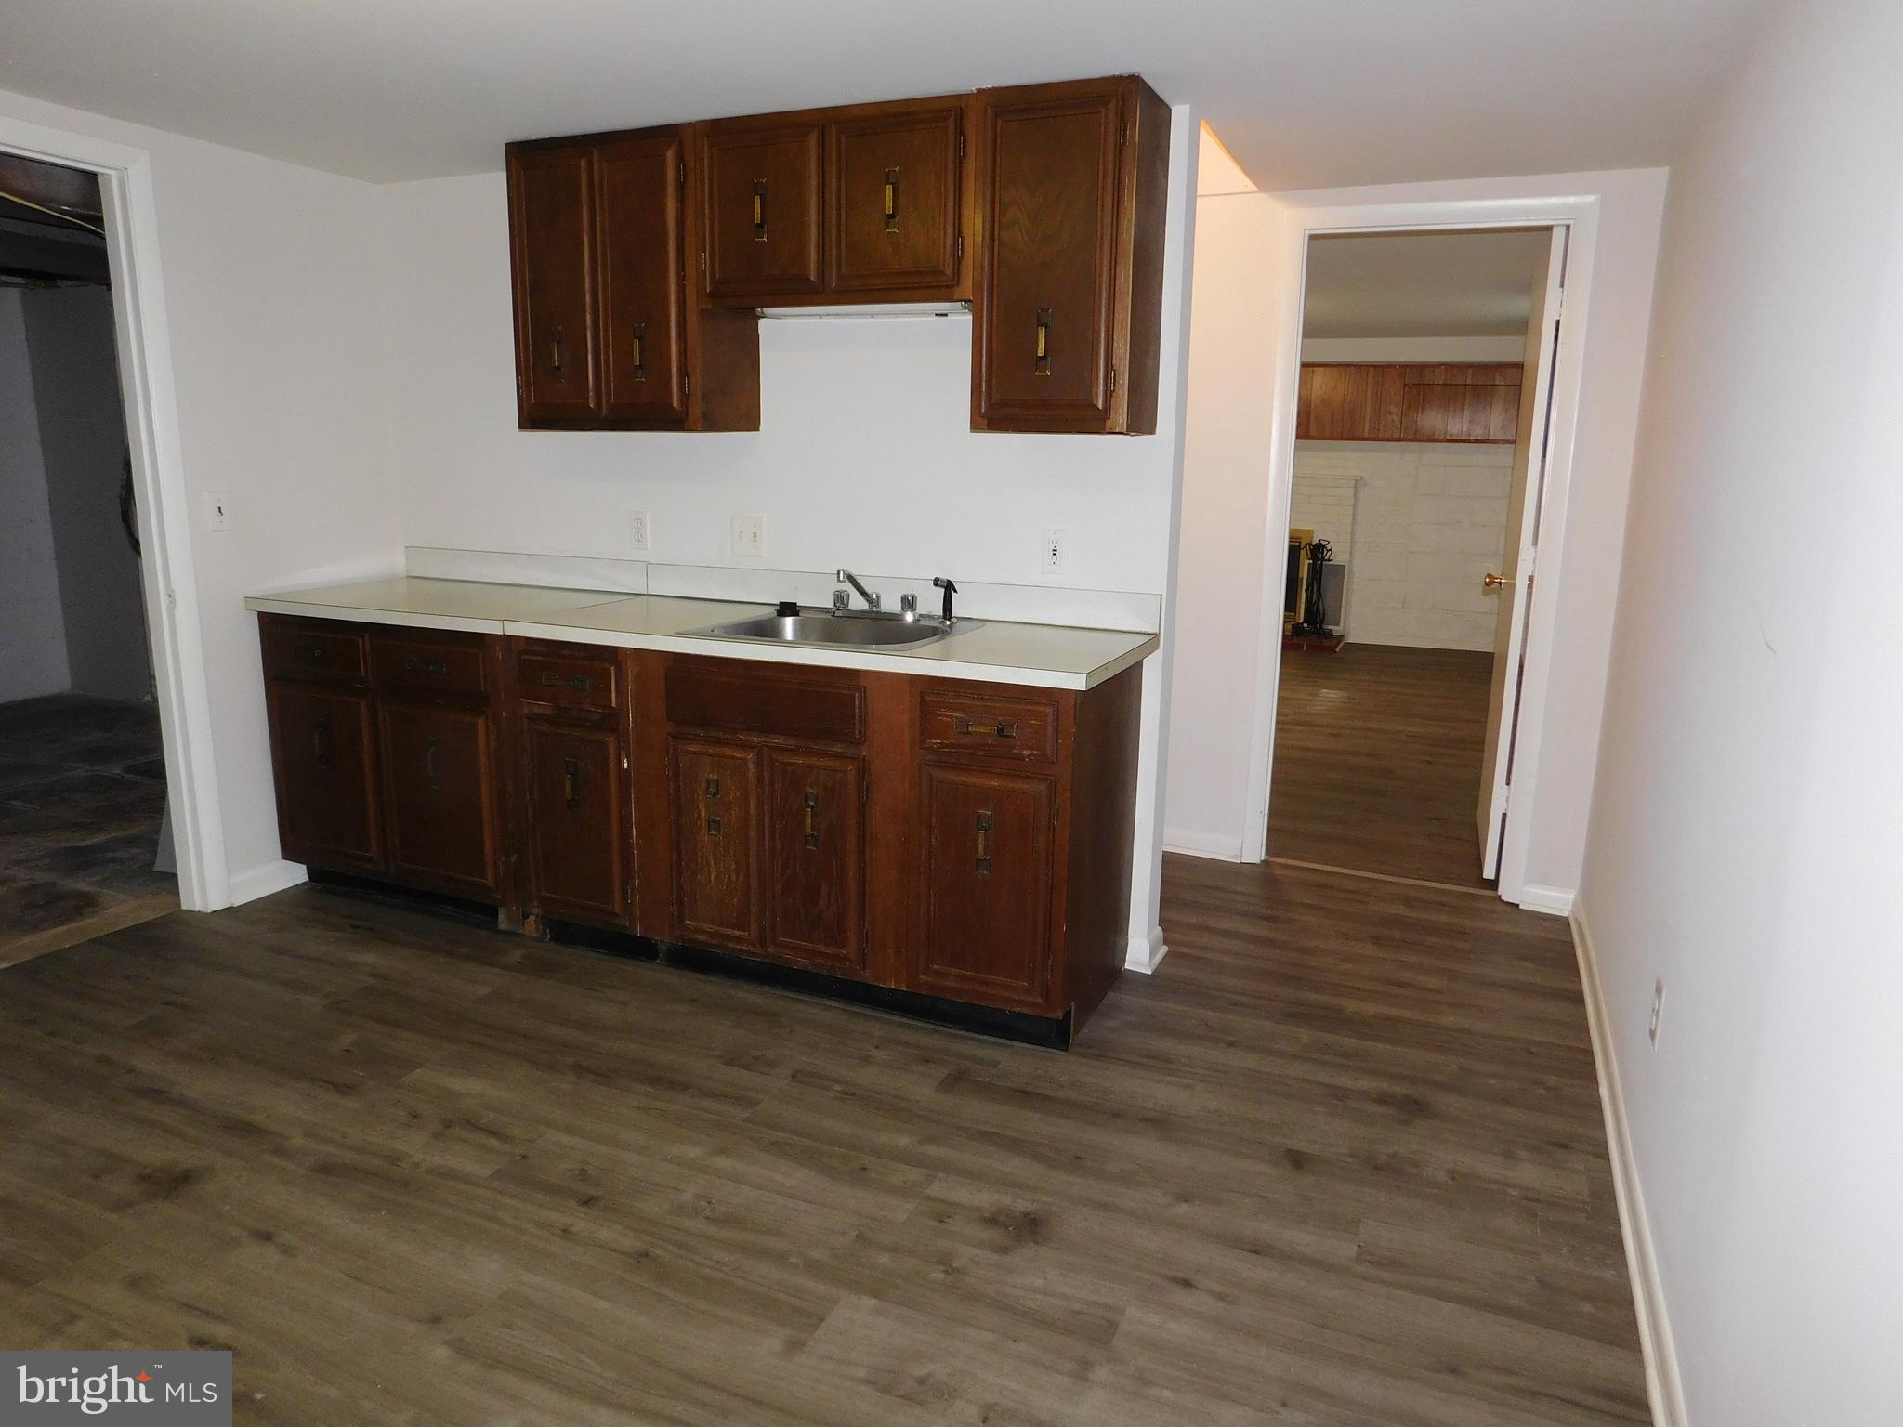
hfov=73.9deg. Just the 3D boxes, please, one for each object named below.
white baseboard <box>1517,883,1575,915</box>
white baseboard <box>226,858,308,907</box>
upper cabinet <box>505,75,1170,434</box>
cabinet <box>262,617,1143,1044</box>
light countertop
[{"bbox_3d":[1.849,0.575,3.922,0.151,0.087,0.025,6,13,23],"label":"white baseboard"},{"bbox_3d":[-2.102,0.509,3.895,0.025,0.097,0.265,6,13,23],"label":"white baseboard"},{"bbox_3d":[-0.353,-1.123,3.294,1.773,0.761,0.304,6,13,23],"label":"upper cabinet"},{"bbox_3d":[-0.784,0.195,3.591,2.524,0.881,0.595,6,13,23],"label":"cabinet"},{"bbox_3d":[-0.761,-0.250,3.473,2.561,0.042,0.627,6,13,23],"label":"light countertop"}]

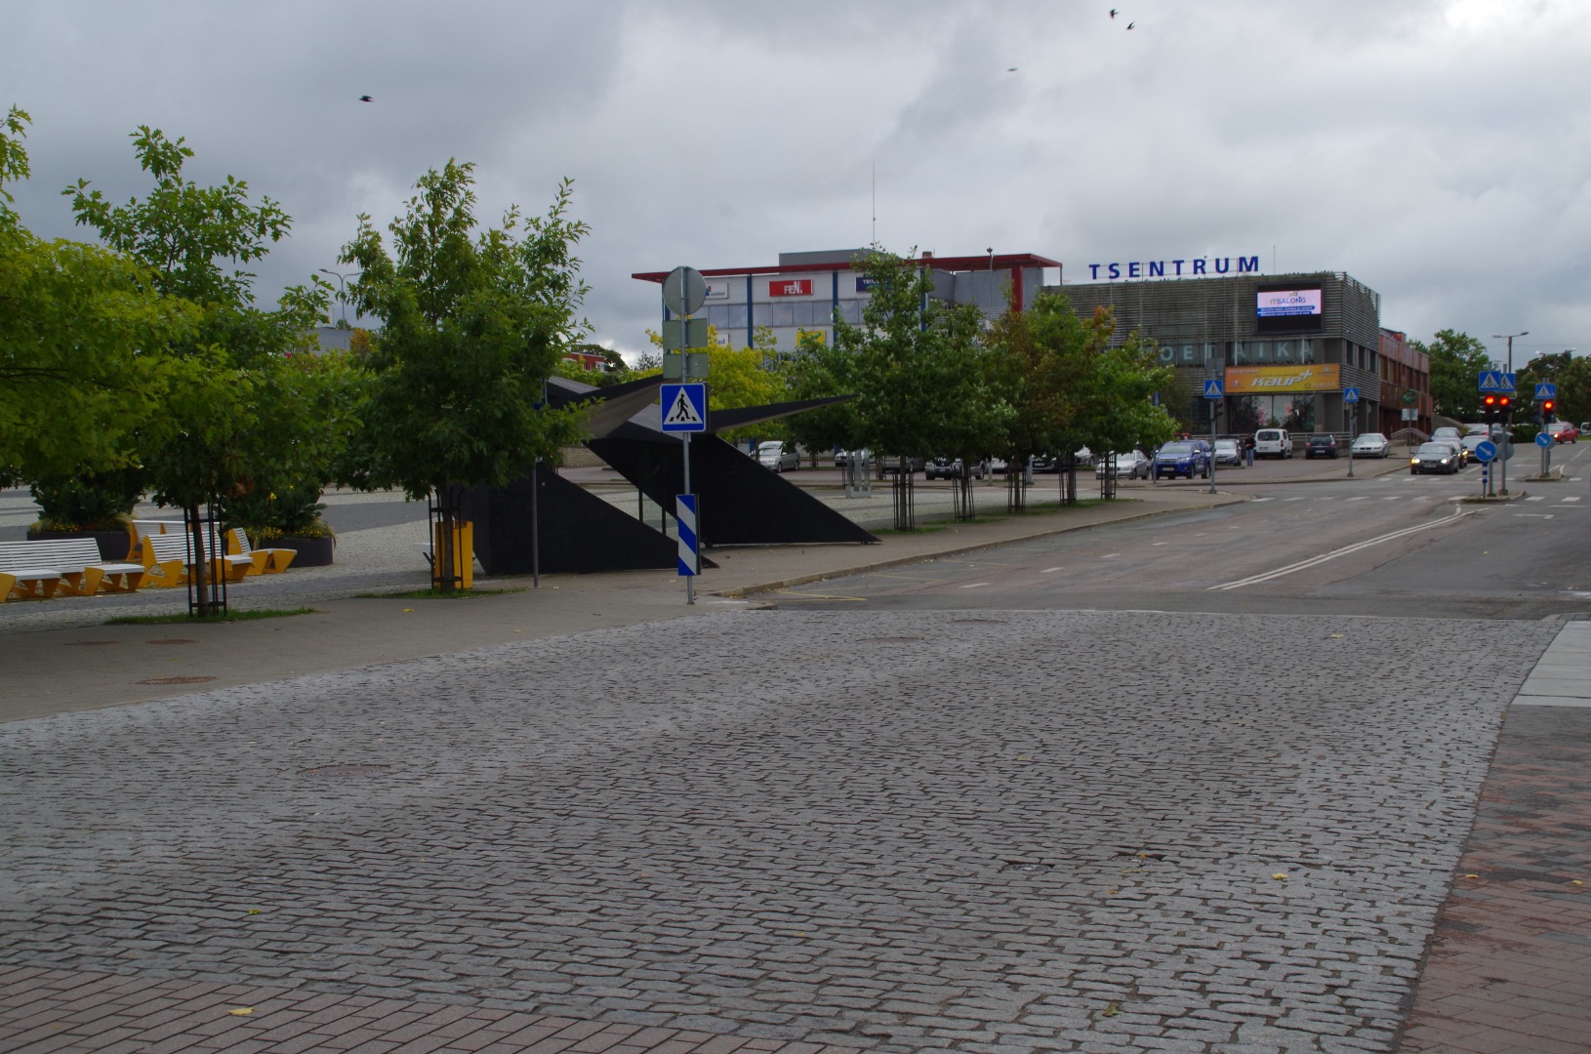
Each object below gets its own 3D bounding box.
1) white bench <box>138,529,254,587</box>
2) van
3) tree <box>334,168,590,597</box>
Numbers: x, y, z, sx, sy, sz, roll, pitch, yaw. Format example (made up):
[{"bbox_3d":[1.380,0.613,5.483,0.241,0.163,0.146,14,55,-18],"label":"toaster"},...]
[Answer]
[{"bbox_3d":[-8.823,0.457,31.800,0.840,0.770,1.500,0,2,27],"label":"white bench"},{"bbox_3d":[29.037,-5.016,131.500,1.820,1.810,4.380,0,1,20],"label":"van"},{"bbox_3d":[-4.517,-2.084,29.700,3.450,5.950,3.350,-1,1,0],"label":"tree"}]

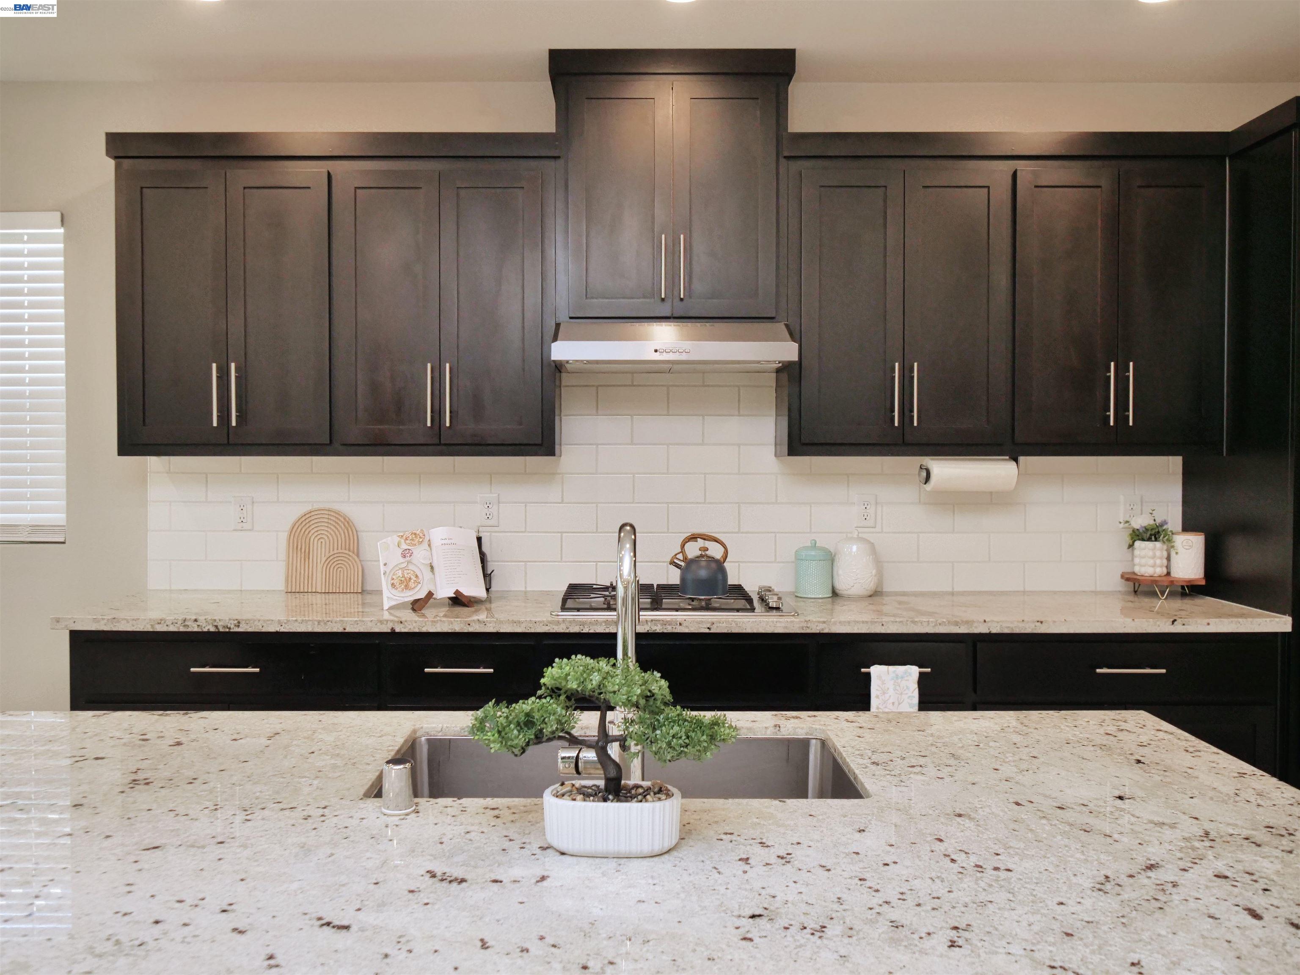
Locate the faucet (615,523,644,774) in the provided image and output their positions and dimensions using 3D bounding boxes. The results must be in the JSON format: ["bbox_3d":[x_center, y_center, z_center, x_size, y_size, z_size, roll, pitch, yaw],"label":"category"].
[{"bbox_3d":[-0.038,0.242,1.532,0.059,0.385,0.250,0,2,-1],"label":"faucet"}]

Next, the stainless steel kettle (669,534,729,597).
[{"bbox_3d":[0.163,0.250,3.430,0.194,0.198,0.160,0,2,-1],"label":"stainless steel kettle"}]

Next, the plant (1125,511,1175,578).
[{"bbox_3d":[1.727,0.190,3.646,0.187,0.223,0.150,0,2,-1],"label":"plant"}]

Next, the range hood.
[{"bbox_3d":[0.077,-0.466,3.474,0.756,0.142,0.490,0,2,0],"label":"range hood"}]

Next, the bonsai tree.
[{"bbox_3d":[-0.058,0.298,1.308,0.333,0.181,0.160,0,2,-1],"label":"bonsai tree"}]

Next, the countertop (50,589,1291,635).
[{"bbox_3d":[0.071,0.399,3.439,3.661,0.038,0.650,0,2,-1],"label":"countertop"}]

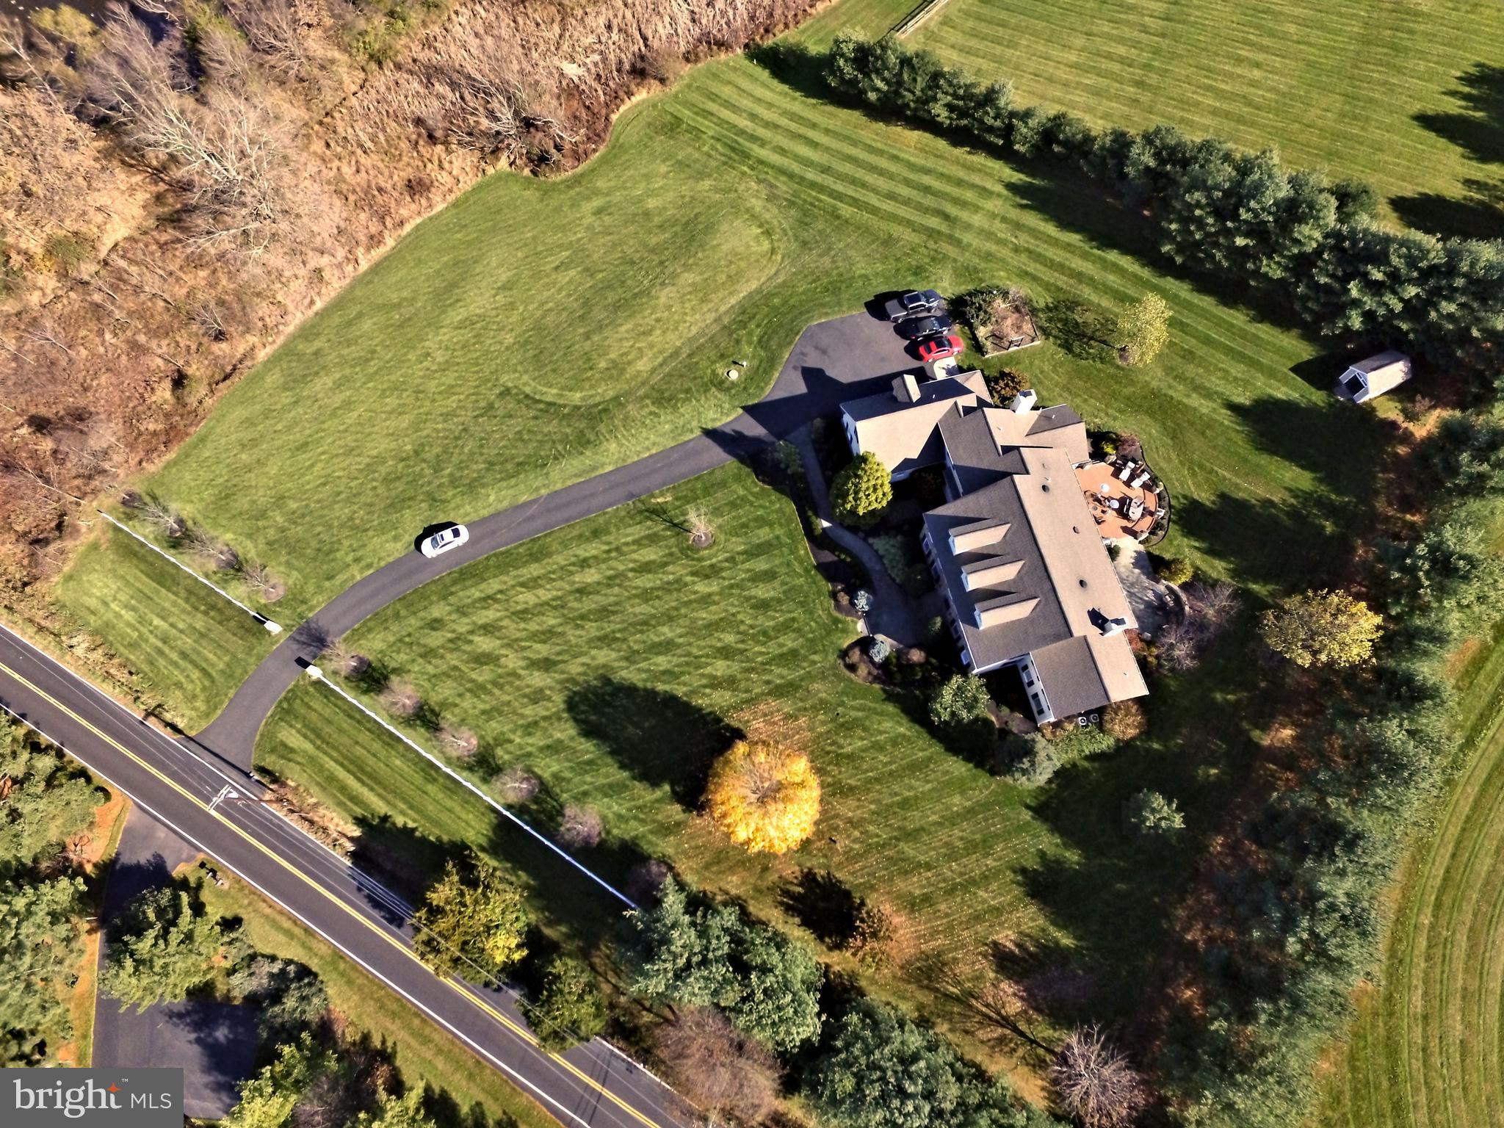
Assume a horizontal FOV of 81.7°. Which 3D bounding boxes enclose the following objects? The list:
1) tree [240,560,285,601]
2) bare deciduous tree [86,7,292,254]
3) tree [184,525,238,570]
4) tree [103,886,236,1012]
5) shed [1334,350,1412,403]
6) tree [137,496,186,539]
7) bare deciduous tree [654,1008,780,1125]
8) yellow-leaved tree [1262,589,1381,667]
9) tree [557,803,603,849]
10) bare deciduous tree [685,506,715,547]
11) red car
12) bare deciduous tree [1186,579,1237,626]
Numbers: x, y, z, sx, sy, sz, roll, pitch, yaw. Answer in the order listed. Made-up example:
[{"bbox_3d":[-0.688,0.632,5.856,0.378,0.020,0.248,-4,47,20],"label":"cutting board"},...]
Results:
[{"bbox_3d":[-49.640,1.740,88.410,3.900,4.600,3.900,0,72,1],"label":"tree"},{"bbox_3d":[-60.313,-46.164,95.710,15.000,21.000,15.000,-1,72,3],"label":"bare deciduous tree"},{"bbox_3d":[-55.040,-1.349,88.483,4.200,4.800,4.200,-1,72,3],"label":"tree"},{"bbox_3d":[-48.047,31.745,71.462,9.400,7.600,9.400,0,70,0],"label":"tree"},{"bbox_3d":[65.907,-19.982,91.374,5.320,3.120,3.400,-22,71,-8],"label":"shed"},{"bbox_3d":[-61.450,-4.830,90.700,4.200,4.500,4.100,0,72,1],"label":"tree"},{"bbox_3d":[-2.880,41.320,72.070,10.000,9.500,9.200,0,72,1],"label":"bare deciduous tree"},{"bbox_3d":[47.690,5.590,73.660,8.000,9.500,7.400,0,72,1],"label":"yellow-leaved tree"},{"bbox_3d":[-15.317,23.433,77.571,4.000,4.600,4.000,-1,72,3],"label":"tree"},{"bbox_3d":[-5.066,-3.790,84.472,3.000,5.300,3.000,0,70,0],"label":"bare deciduous tree"},{"bbox_3d":[19.954,-22.910,91.529,4.420,1.300,1.840,-17,72,-3],"label":"red car"},{"bbox_3d":[42.240,3.700,80.206,4.200,4.400,4.200,-1,72,3],"label":"bare deciduous tree"}]

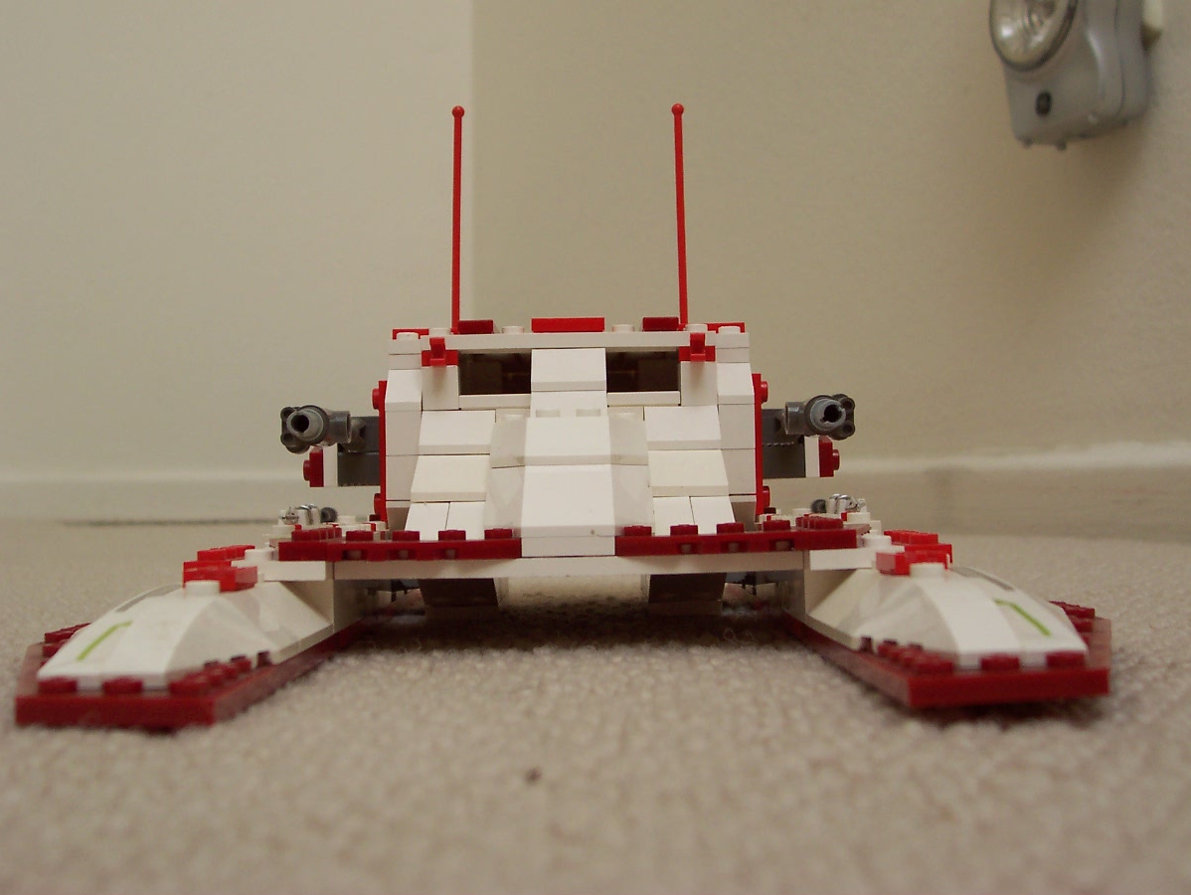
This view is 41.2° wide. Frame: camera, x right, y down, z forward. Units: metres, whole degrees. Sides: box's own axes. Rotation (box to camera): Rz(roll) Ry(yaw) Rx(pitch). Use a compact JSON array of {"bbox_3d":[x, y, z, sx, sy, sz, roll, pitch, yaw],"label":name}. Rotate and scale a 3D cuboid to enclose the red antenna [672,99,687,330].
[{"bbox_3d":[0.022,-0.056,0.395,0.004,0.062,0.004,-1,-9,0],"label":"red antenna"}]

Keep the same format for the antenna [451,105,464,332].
[{"bbox_3d":[-0.034,-0.055,0.387,0.003,0.057,0.003,0,-2,-1],"label":"antenna"}]

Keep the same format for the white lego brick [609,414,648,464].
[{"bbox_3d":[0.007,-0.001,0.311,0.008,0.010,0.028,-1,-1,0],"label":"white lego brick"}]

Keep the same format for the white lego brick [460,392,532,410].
[{"bbox_3d":[-0.022,-0.010,0.347,0.016,0.003,0.008,-1,-1,0],"label":"white lego brick"}]

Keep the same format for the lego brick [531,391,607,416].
[{"bbox_3d":[-0.005,-0.007,0.335,0.016,0.010,0.016,-1,-1,0],"label":"lego brick"}]

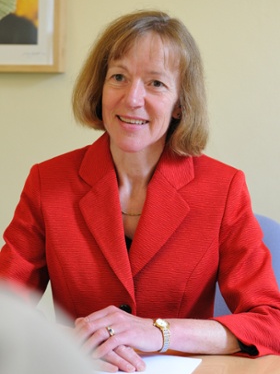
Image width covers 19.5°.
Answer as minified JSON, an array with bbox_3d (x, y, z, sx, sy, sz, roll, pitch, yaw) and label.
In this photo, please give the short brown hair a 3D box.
[{"bbox_3d":[0.007,-0.175,1.340,0.222,0.222,0.230,9,6,11],"label":"short brown hair"}]

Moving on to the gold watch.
[{"bbox_3d":[0.031,0.220,1.210,0.025,0.050,0.057,-2,28,-30],"label":"gold watch"}]

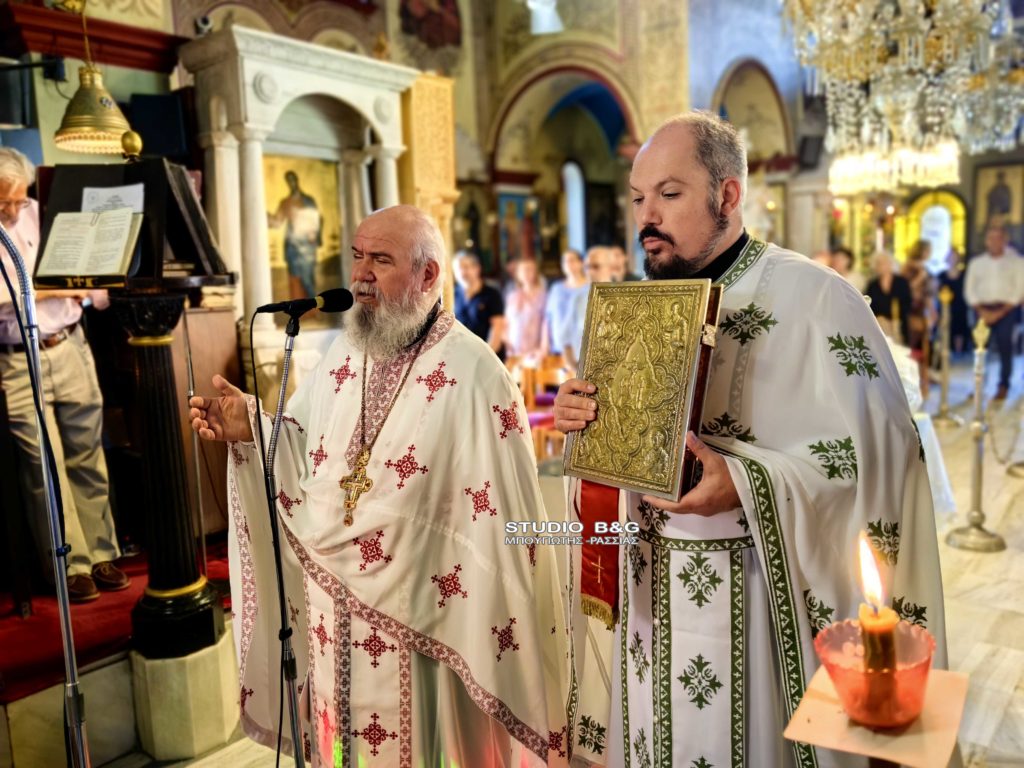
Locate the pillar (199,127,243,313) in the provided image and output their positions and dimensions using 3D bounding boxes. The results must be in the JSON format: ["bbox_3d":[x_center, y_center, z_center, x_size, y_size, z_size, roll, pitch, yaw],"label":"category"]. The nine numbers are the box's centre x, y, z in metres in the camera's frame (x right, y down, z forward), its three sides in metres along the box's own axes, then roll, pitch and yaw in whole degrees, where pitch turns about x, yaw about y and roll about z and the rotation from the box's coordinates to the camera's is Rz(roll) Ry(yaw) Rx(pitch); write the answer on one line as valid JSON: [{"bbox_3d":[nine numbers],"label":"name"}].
[{"bbox_3d":[-1.615,-0.857,4.518,0.150,1.069,0.150,4,9,39],"label":"pillar"}]

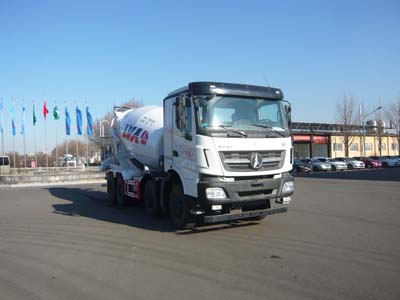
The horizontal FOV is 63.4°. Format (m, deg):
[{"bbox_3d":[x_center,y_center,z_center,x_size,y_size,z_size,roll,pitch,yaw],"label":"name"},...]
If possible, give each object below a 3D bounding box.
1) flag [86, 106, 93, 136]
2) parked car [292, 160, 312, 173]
[{"bbox_3d":[-16.704,-4.358,49.036,0.850,4.472,0.400,-1,-2,-18],"label":"flag"},{"bbox_3d":[10.034,1.732,35.672,1.760,1.470,4.400,-1,-3,-30],"label":"parked car"}]

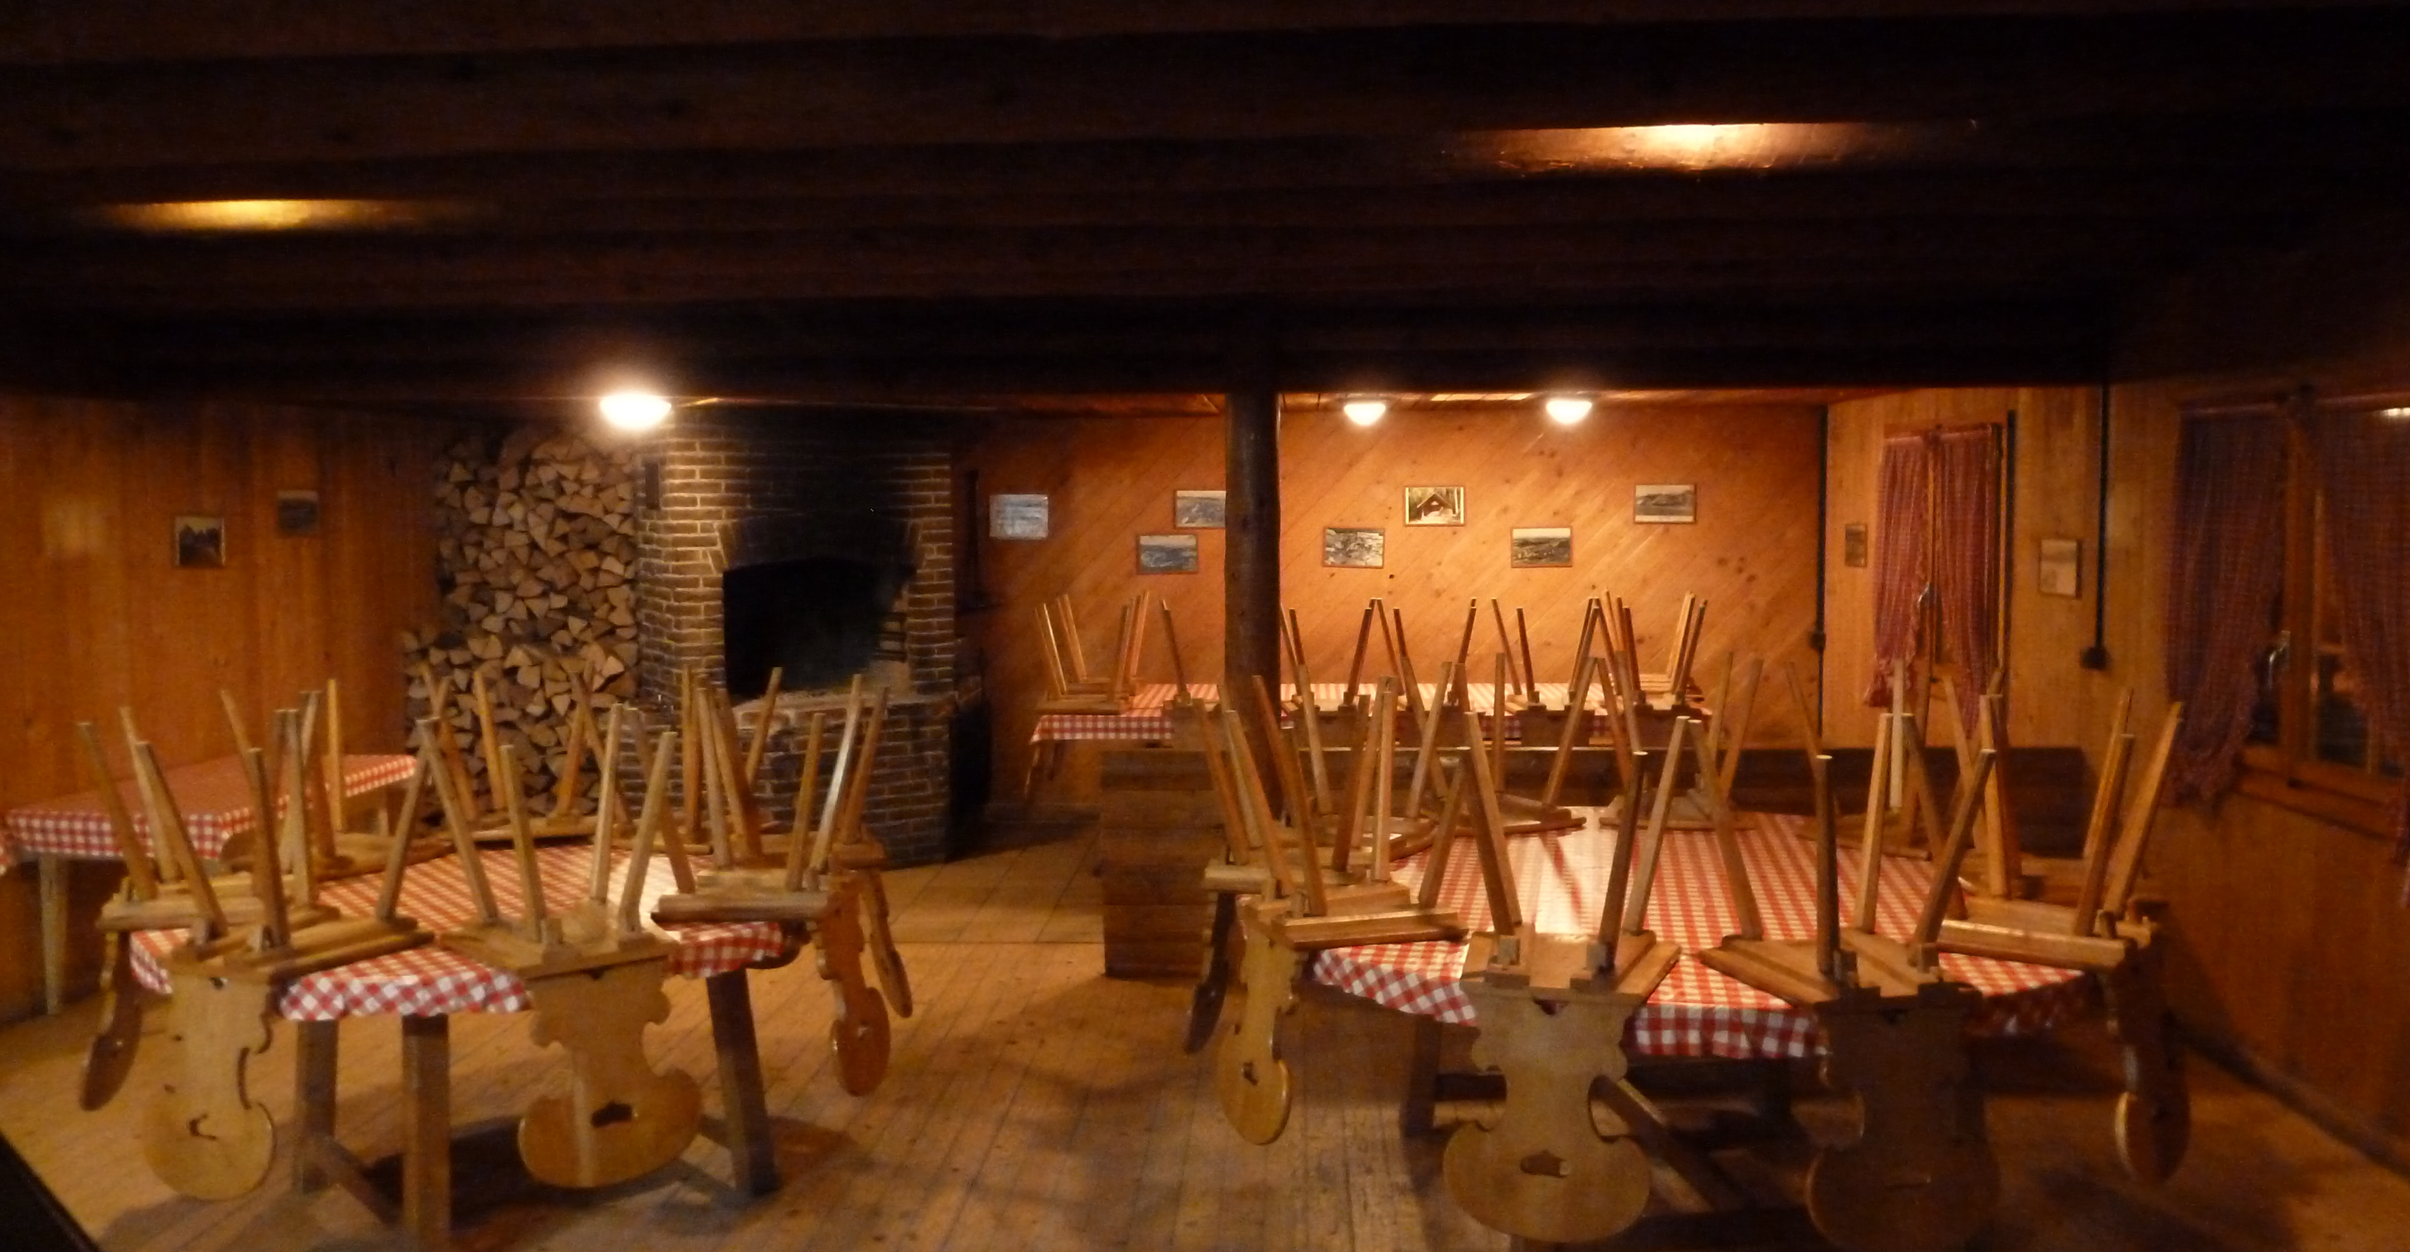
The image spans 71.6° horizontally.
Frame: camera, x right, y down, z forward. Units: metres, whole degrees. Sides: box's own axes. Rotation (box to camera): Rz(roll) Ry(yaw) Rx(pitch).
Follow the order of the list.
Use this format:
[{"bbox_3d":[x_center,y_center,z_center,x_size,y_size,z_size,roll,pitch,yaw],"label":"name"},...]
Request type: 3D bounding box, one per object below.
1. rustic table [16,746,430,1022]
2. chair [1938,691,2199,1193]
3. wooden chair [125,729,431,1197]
[{"bbox_3d":[-3.404,0.925,5.867,0.744,0.755,1.152,0,5,3],"label":"rustic table"},{"bbox_3d":[1.764,0.648,3.481,0.430,0.926,0.472,-5,6,-44],"label":"chair"},{"bbox_3d":[-1.908,0.677,3.485,0.430,0.926,0.472,1,5,21],"label":"wooden chair"}]

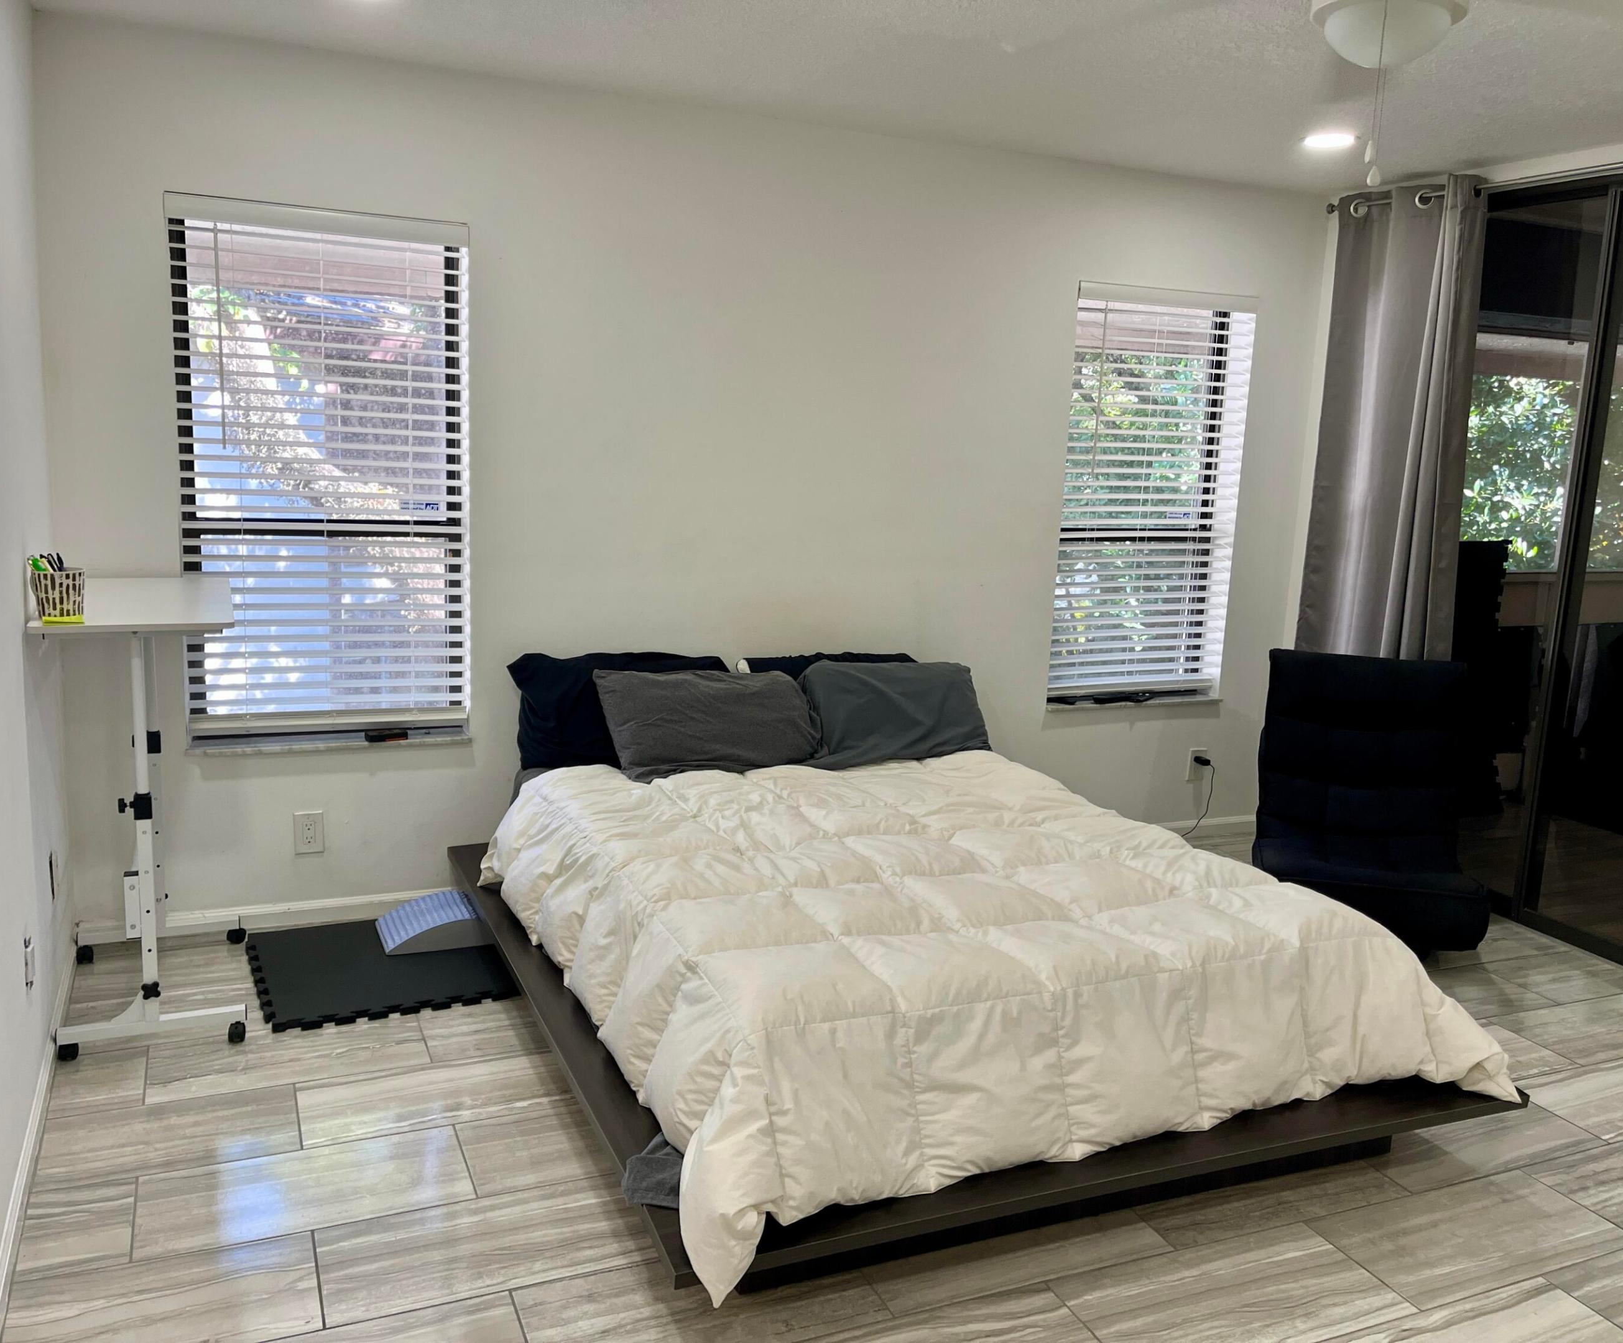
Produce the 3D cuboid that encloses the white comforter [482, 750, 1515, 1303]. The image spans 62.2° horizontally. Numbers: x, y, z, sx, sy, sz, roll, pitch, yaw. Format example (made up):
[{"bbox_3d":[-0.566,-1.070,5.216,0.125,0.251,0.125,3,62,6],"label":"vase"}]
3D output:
[{"bbox_3d":[0.260,0.583,3.325,1.779,0.369,2.119,-2,11,-23],"label":"white comforter"}]

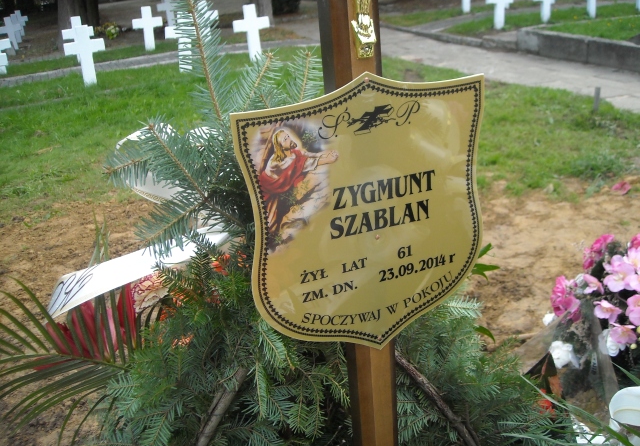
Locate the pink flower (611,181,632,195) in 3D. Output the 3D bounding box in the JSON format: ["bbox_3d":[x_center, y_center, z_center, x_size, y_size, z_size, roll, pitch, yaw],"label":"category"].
[{"bbox_3d":[1.654,-0.189,3.550,0.110,0.055,0.100,-6,22,0],"label":"pink flower"}]

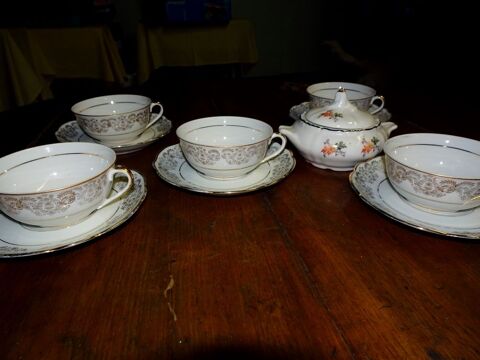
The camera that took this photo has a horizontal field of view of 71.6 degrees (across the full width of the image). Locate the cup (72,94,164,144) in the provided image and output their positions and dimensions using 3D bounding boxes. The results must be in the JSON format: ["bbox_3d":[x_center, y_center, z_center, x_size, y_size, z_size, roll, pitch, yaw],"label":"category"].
[{"bbox_3d":[-0.158,-0.078,0.443,0.114,0.048,0.099,1,28,3],"label":"cup"}]

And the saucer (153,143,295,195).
[{"bbox_3d":[-0.015,-0.015,0.364,0.150,0.021,0.150,-1,28,0],"label":"saucer"}]

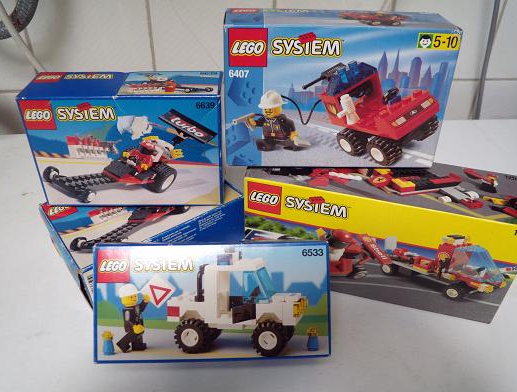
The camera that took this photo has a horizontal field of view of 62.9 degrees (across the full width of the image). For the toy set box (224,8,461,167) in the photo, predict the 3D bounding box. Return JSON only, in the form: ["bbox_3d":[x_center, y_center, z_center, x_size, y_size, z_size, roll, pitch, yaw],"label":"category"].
[{"bbox_3d":[0.052,-0.075,0.308,0.148,0.098,0.046,0,36,-2],"label":"toy set box"}]

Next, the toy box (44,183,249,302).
[{"bbox_3d":[-0.098,0.023,0.373,0.143,0.049,0.095,-25,44,-31],"label":"toy box"}]

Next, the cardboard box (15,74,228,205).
[{"bbox_3d":[-0.101,-0.046,0.346,0.143,0.095,0.049,-1,36,-3],"label":"cardboard box"}]

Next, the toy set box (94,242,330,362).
[{"bbox_3d":[-0.029,0.066,0.286,0.145,0.072,0.045,0,-1,-3],"label":"toy set box"}]

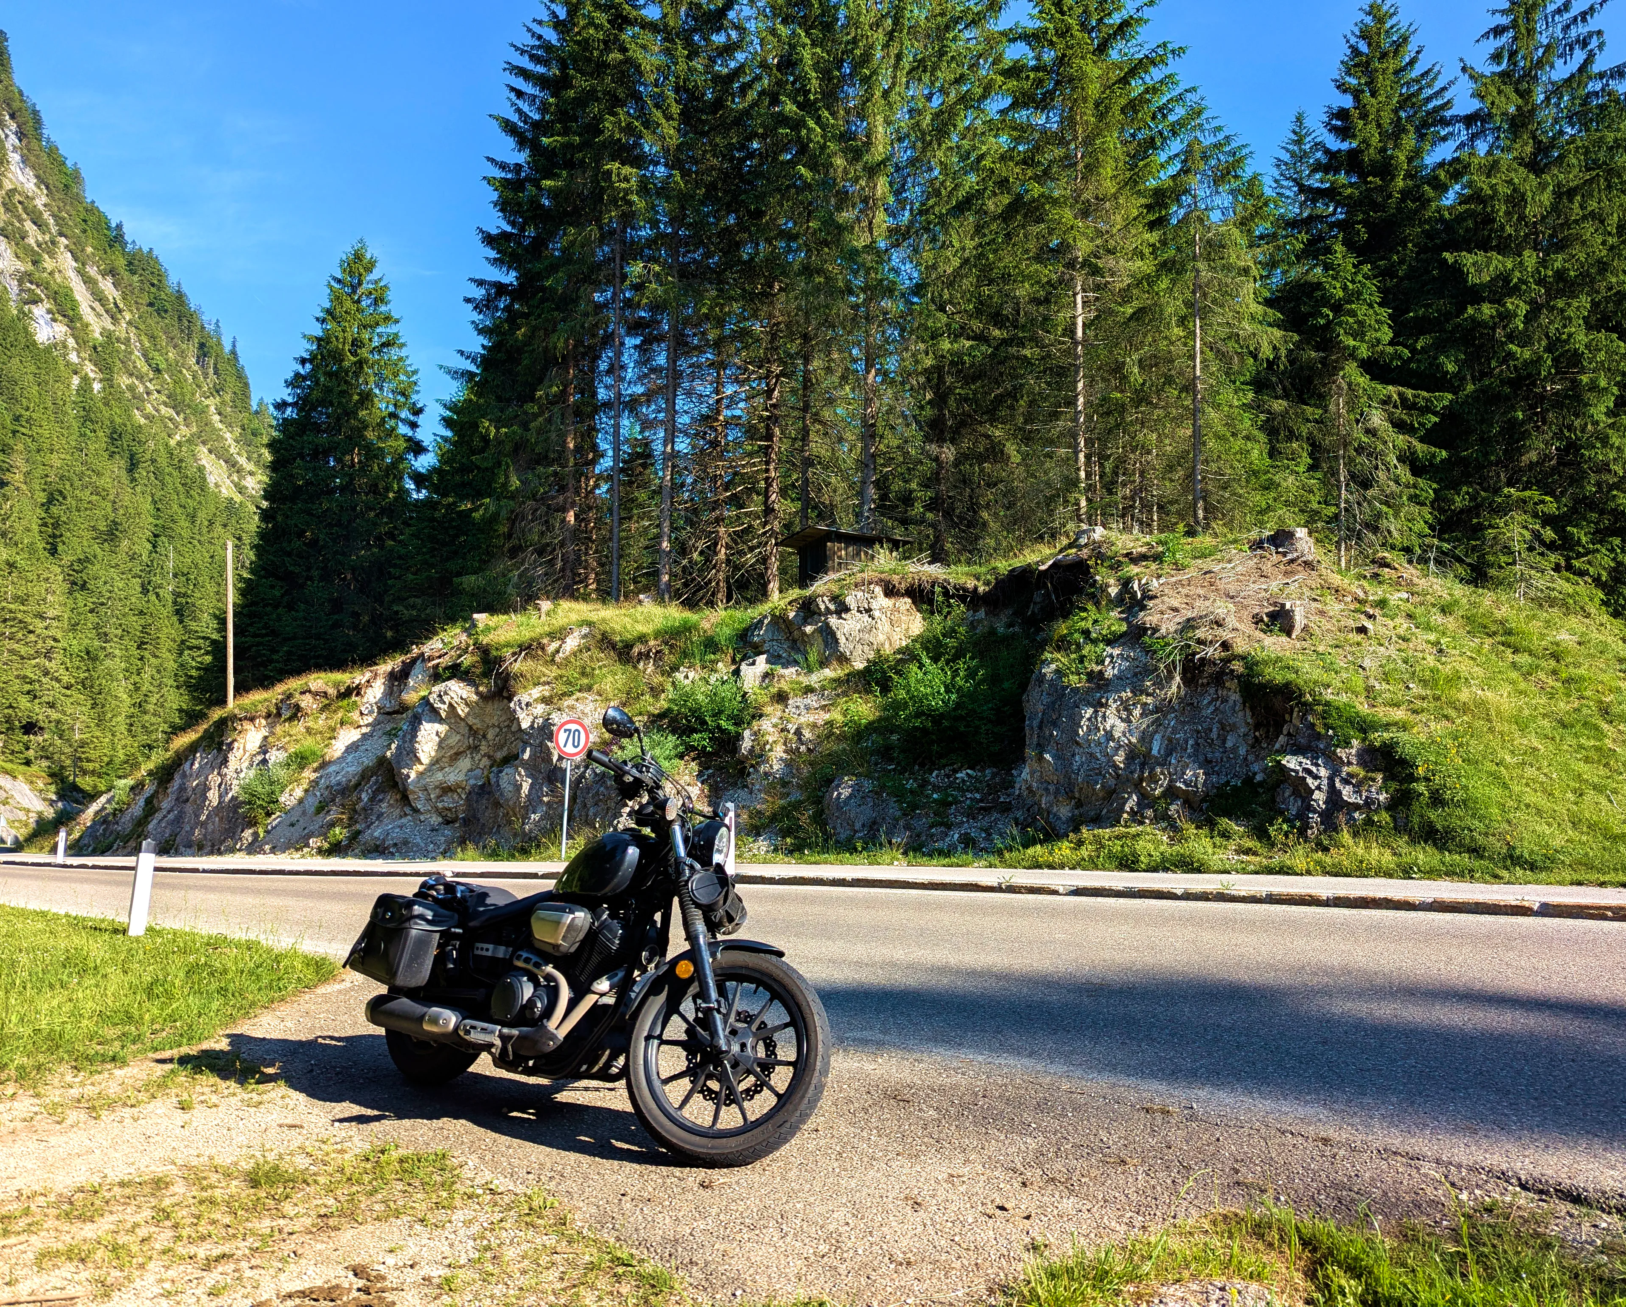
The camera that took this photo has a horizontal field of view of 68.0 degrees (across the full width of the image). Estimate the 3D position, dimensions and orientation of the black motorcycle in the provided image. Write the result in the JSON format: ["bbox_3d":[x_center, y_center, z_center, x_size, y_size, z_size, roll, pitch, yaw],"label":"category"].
[{"bbox_3d":[-0.830,0.945,4.360,2.260,1.350,0.870,-5,-8,38],"label":"black motorcycle"}]

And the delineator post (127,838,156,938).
[{"bbox_3d":[-6.120,2.147,11.000,0.100,0.900,0.120,-1,-7,30],"label":"delineator post"}]

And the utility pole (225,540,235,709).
[{"bbox_3d":[-20.310,-0.969,42.000,0.220,5.950,0.220,-3,-6,0],"label":"utility pole"}]

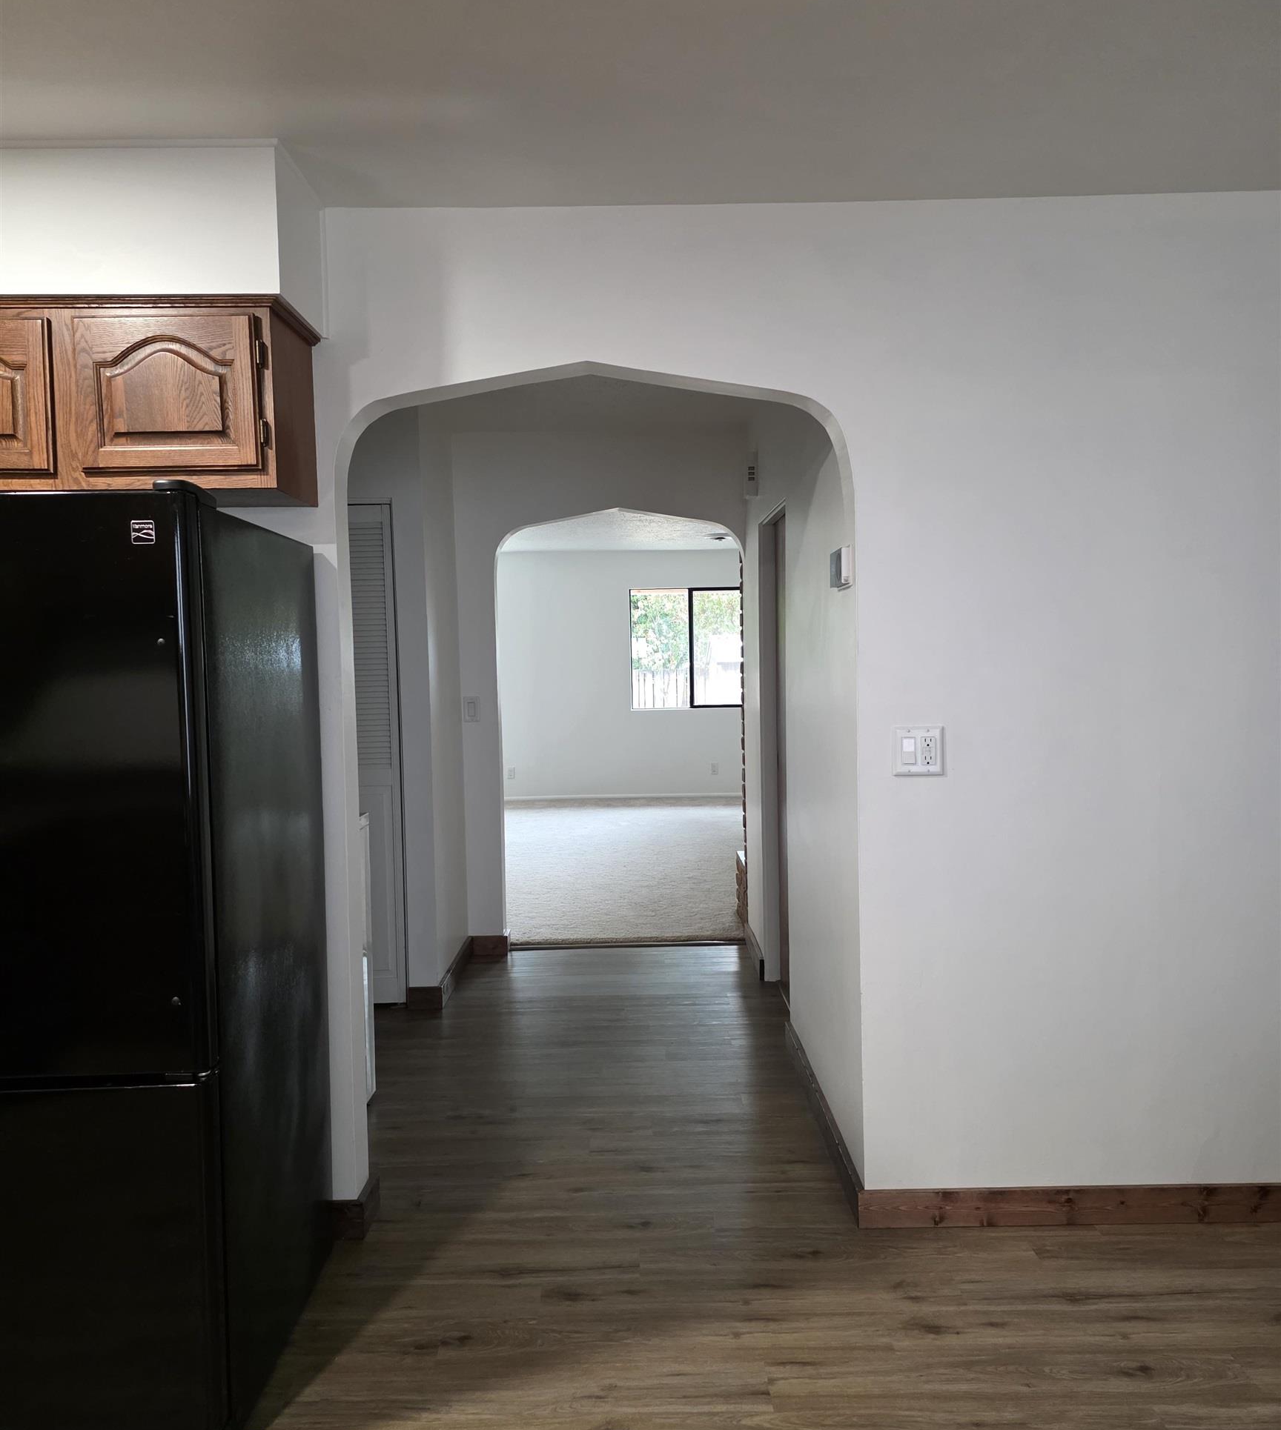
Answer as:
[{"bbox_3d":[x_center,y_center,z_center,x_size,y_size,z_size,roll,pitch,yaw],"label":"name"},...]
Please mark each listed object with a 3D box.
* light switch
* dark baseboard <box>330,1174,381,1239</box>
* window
[{"bbox_3d":[0.662,0.087,2.697,0.119,0.120,0.012,-1,3,0],"label":"light switch"},{"bbox_3d":[-0.706,1.214,2.792,0.093,0.090,0.143,-1,3,0],"label":"dark baseboard"},{"bbox_3d":[0.512,-0.661,11.317,1.201,1.211,0.100,-1,3,0],"label":"window"}]

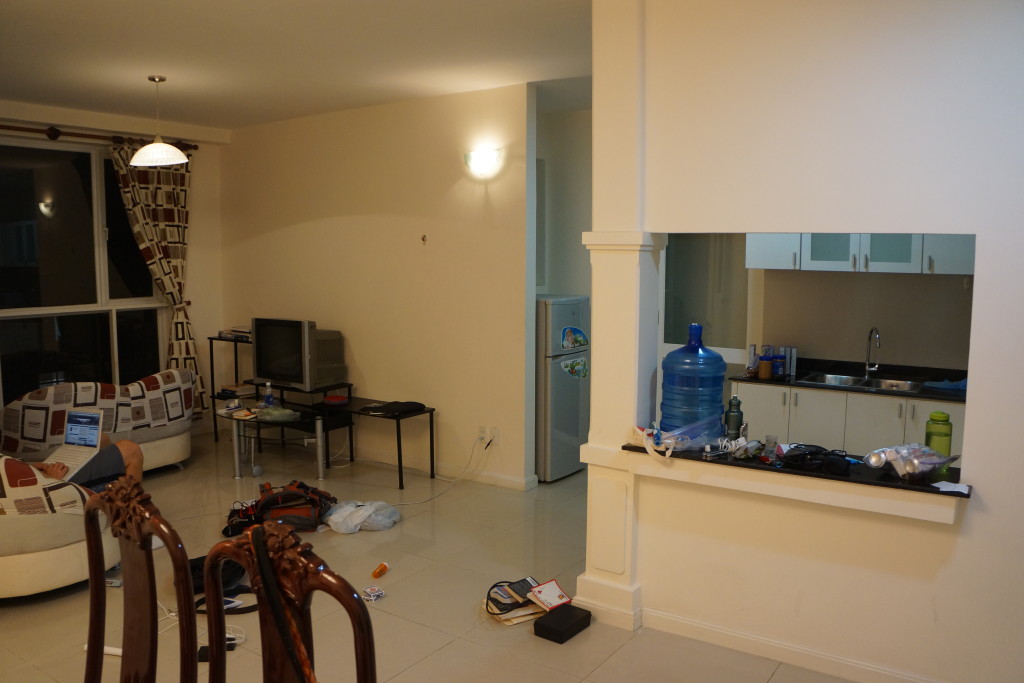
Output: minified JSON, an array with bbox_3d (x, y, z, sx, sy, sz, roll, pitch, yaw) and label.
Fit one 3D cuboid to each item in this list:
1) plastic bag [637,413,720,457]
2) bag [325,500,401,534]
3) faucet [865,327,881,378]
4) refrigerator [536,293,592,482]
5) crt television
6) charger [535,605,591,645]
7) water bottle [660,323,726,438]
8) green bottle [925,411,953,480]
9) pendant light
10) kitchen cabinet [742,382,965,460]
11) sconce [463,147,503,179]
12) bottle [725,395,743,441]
[{"bbox_3d":[0.673,0.372,3.092,0.340,0.160,0.180,4,8,34],"label":"plastic bag"},{"bbox_3d":[-0.896,1.039,4.623,0.440,0.115,0.300,-1,6,-11],"label":"bag"},{"bbox_3d":[2.202,0.084,4.677,0.060,0.330,0.170,1,6,5],"label":"faucet"},{"bbox_3d":[0.199,0.317,5.797,0.570,1.310,0.540,4,7,34],"label":"refrigerator"},{"bbox_3d":[-1.620,0.075,5.984,0.650,0.510,0.470,4,7,34],"label":"crt television"},{"bbox_3d":[0.216,1.193,3.241,0.138,0.056,0.210,5,7,38],"label":"charger"},{"bbox_3d":[0.796,0.167,3.361,0.273,0.490,0.273,4,7,34],"label":"water bottle"},{"bbox_3d":[1.527,0.361,2.746,0.086,0.220,0.086,4,7,34],"label":"green bottle"},{"bbox_3d":[-2.239,-1.391,4.862,0.355,0.570,0.355,4,8,34],"label":"pendant light"},{"bbox_3d":[2.105,0.677,4.678,1.340,0.820,0.580,4,8,34],"label":"kitchen cabinet"},{"bbox_3d":[-0.208,-1.215,5.261,0.300,0.180,0.140,4,8,34],"label":"sconce"},{"bbox_3d":[0.948,0.323,3.278,0.073,0.195,0.073,4,7,34],"label":"bottle"}]

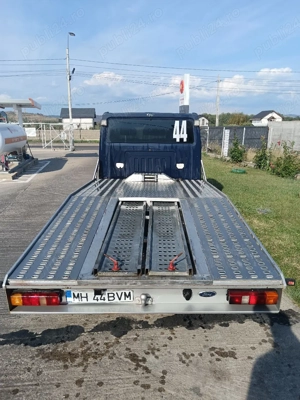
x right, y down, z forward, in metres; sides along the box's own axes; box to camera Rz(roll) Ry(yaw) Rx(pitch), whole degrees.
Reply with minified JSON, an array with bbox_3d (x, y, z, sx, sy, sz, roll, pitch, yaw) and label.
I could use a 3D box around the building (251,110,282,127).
[{"bbox_3d":[41.548,-28.218,110.768,7.900,6.300,10.200,0,14,0],"label":"building"}]

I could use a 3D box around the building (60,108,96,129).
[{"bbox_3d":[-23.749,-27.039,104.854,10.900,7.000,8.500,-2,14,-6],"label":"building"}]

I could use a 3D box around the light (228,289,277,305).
[{"bbox_3d":[0.781,0.737,2.360,0.365,0.100,0.065,0,14,1],"label":"light"}]

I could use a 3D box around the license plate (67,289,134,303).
[{"bbox_3d":[-0.388,0.752,2.420,0.520,0.112,0.015,0,14,1],"label":"license plate"}]

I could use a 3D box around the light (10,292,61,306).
[{"bbox_3d":[-0.877,0.758,2.400,0.365,0.100,0.065,0,14,1],"label":"light"}]

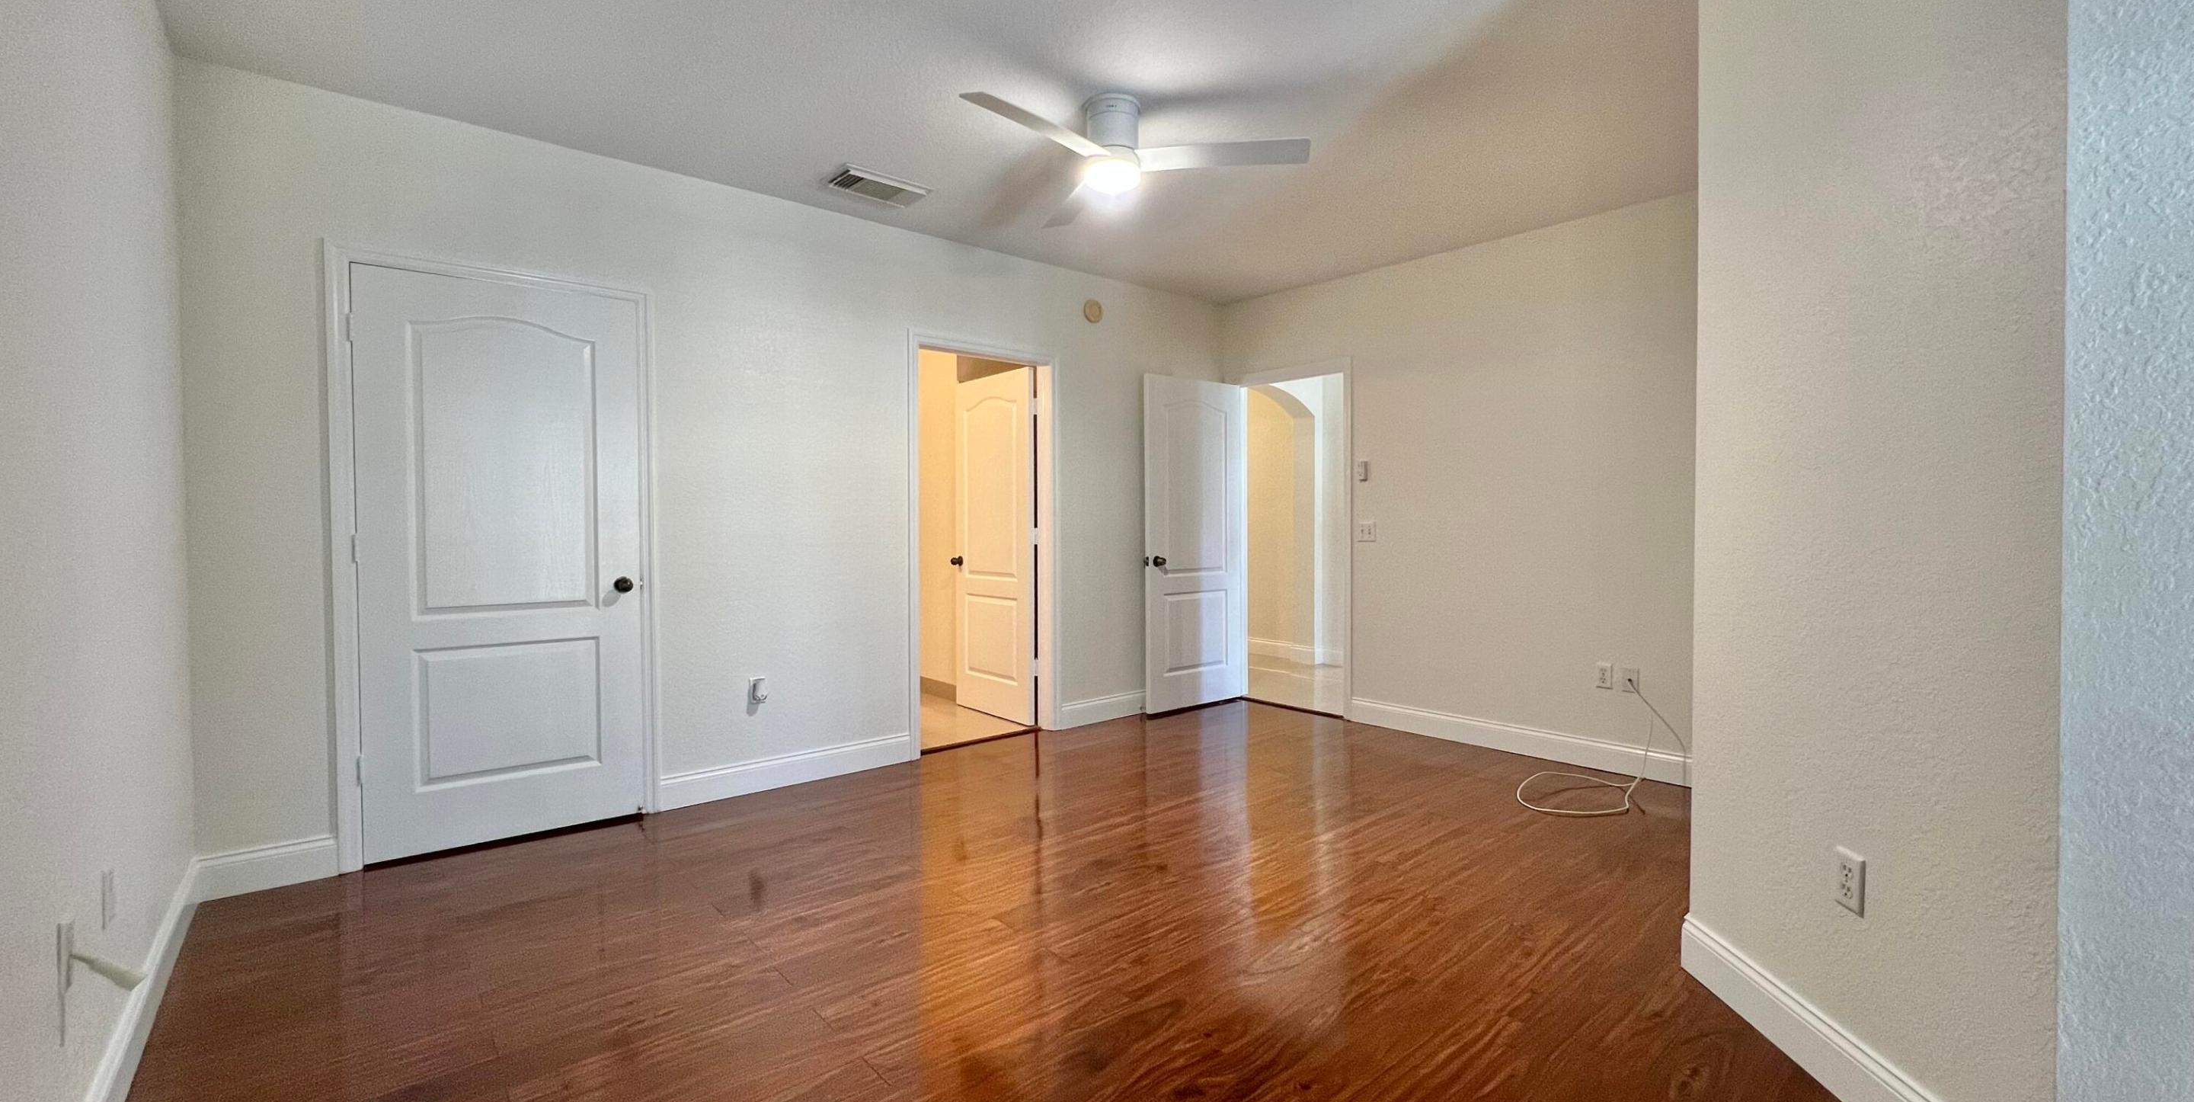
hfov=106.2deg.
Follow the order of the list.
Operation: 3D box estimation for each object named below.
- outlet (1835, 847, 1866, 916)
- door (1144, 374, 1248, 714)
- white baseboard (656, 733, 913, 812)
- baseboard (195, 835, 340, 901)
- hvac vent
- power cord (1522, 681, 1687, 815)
[{"bbox_3d":[1.480,0.650,1.621,0.008,0.115,0.071,0,2,4],"label":"outlet"},{"bbox_3d":[0.612,-0.040,5.153,0.810,2.030,0.040,-2,2,-36],"label":"door"},{"bbox_3d":[-1.350,0.973,3.695,1.110,0.140,0.016,-2,3,-39],"label":"white baseboard"},{"bbox_3d":[-2.649,1.013,2.642,0.325,0.140,0.016,-2,3,-39],"label":"baseboard"},{"bbox_3d":[-0.918,-1.527,3.472,0.380,0.025,0.255,-2,3,-40],"label":"hvac vent"},{"bbox_3d":[2.124,0.820,3.531,0.740,0.430,0.520,-2,3,-41],"label":"power cord"}]

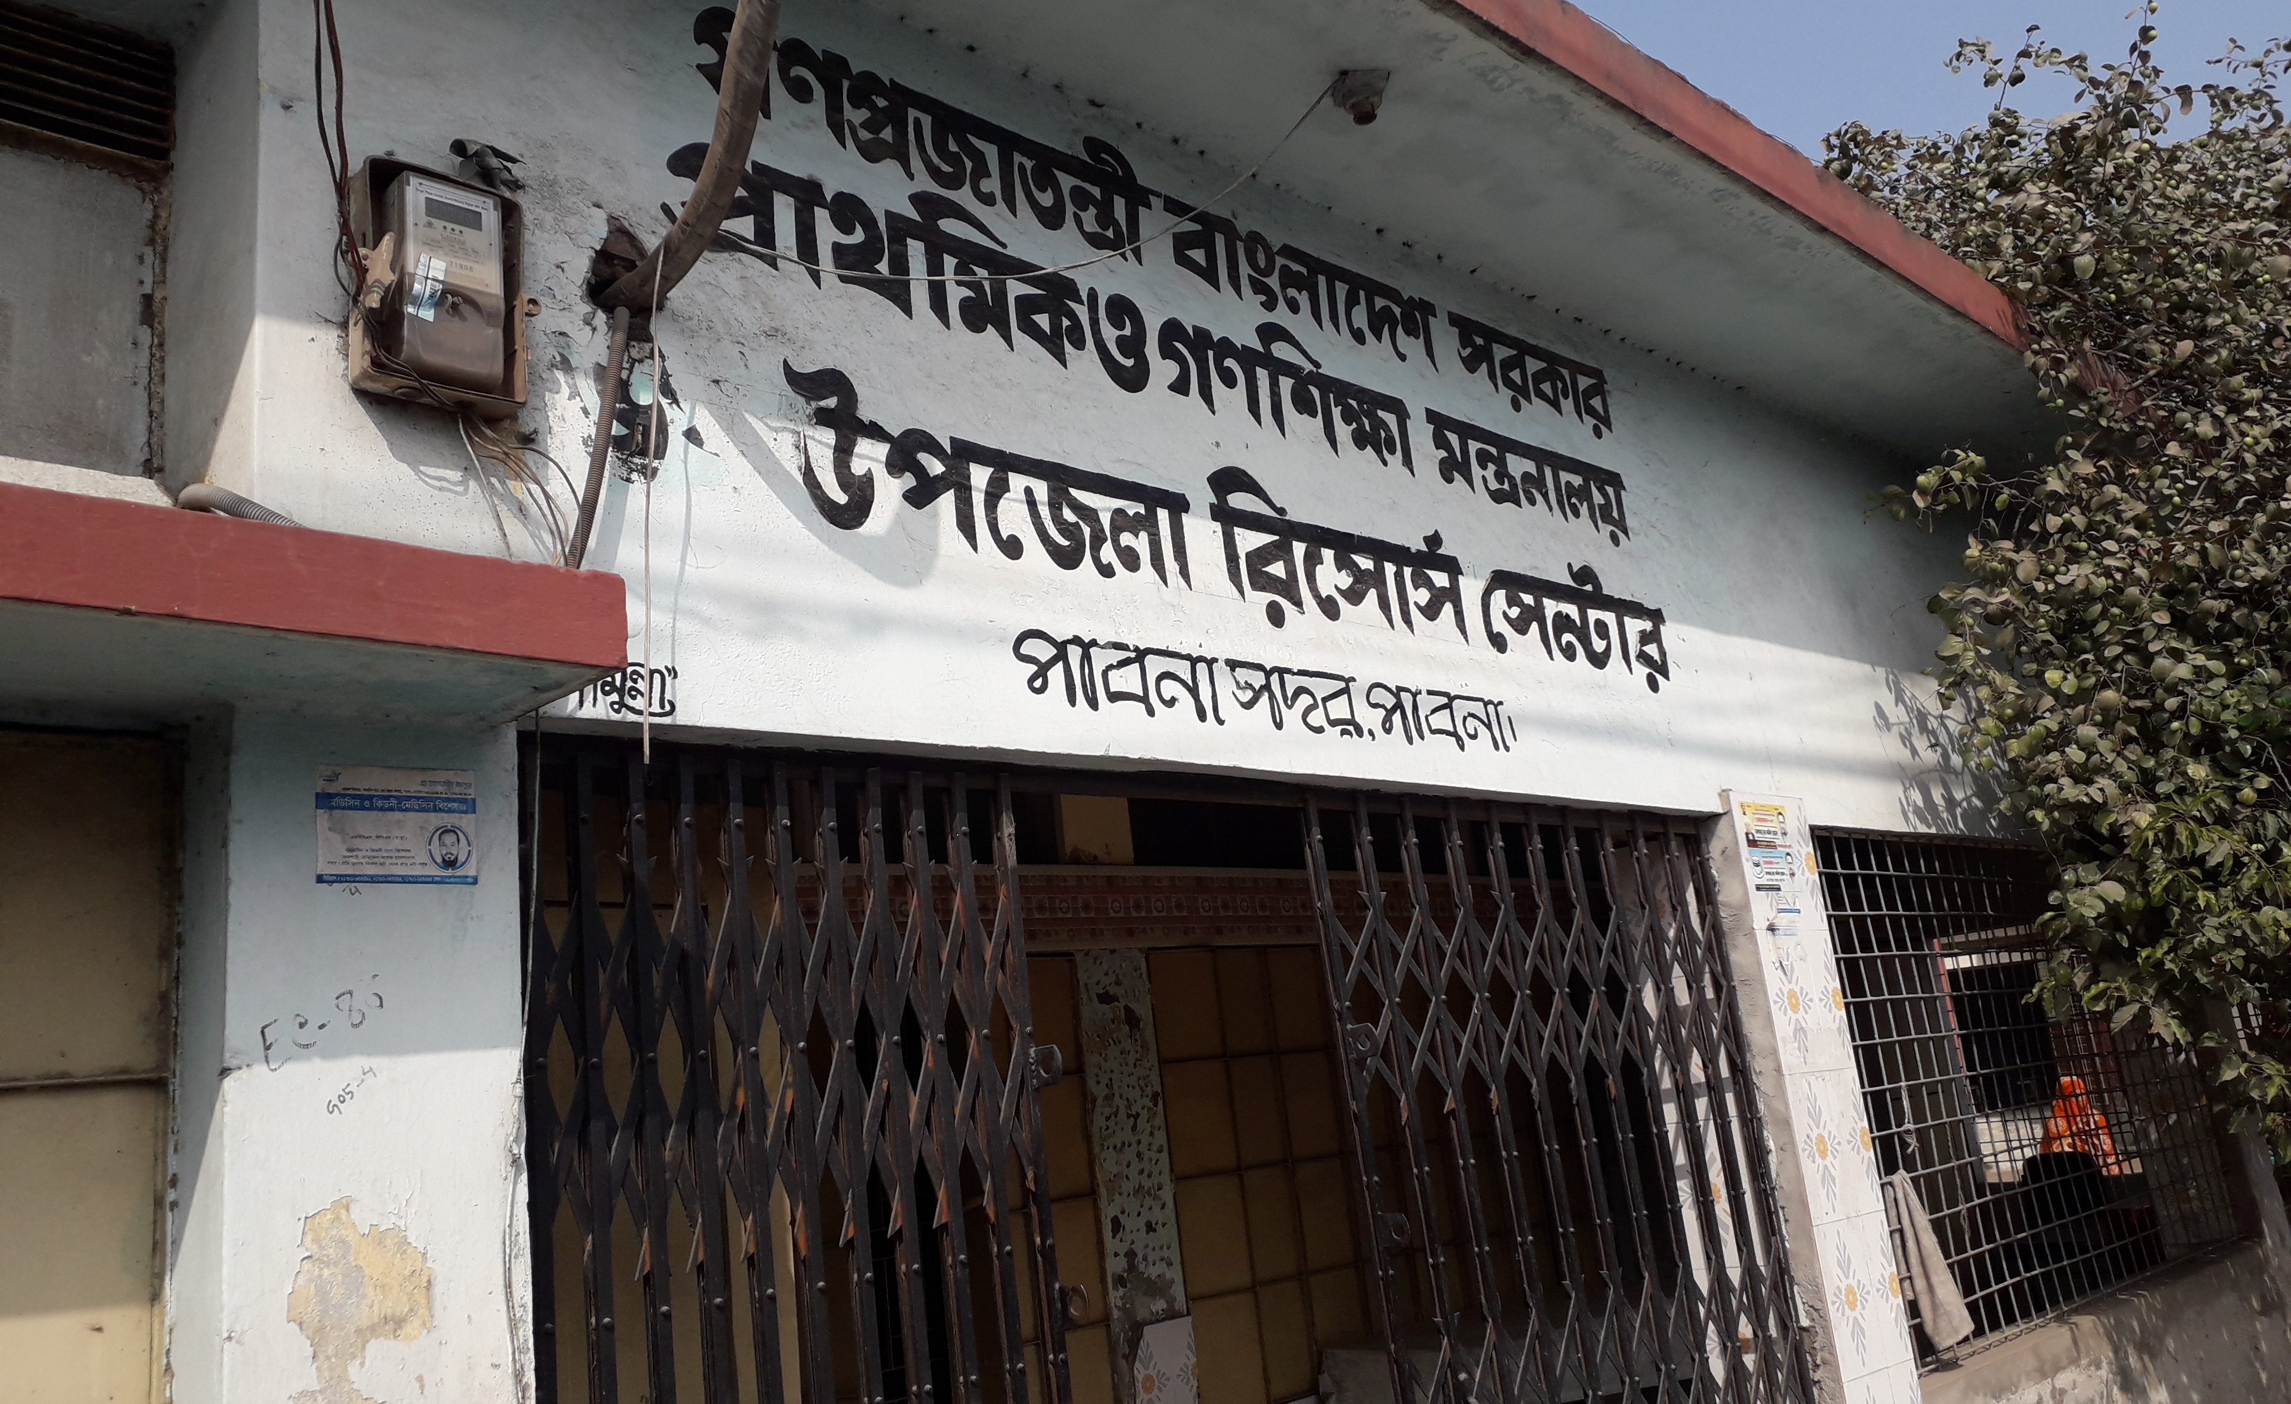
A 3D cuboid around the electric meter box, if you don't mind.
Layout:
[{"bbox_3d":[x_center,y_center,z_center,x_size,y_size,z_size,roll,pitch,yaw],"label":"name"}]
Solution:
[{"bbox_3d":[-0.774,-0.455,1.976,0.180,0.248,0.062,7,-19,-44],"label":"electric meter box"}]

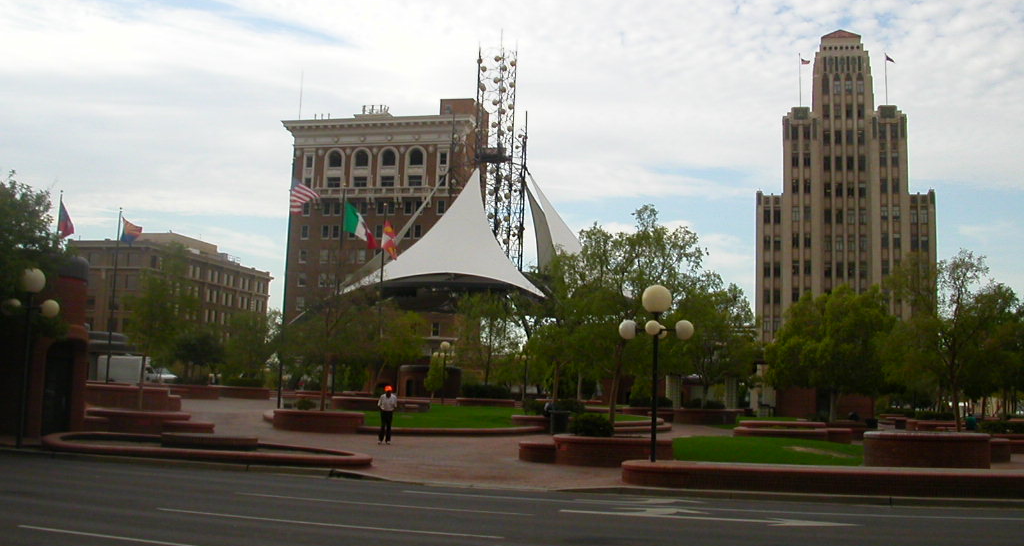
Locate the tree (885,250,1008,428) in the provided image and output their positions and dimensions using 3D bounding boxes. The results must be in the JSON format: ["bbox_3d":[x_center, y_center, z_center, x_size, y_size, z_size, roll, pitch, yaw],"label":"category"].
[{"bbox_3d":[13.050,2.110,33.000,3.600,5.142,3.600,-1,-8,22],"label":"tree"}]

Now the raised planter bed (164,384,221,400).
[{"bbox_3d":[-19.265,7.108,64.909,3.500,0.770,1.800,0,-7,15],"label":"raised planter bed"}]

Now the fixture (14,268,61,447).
[{"bbox_3d":[-10.994,1.907,24.814,1.550,4.050,1.550,0,-7,15],"label":"fixture"}]

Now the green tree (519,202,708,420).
[{"bbox_3d":[2.728,1.227,28.844,4.700,6.050,4.500,0,-7,15],"label":"green tree"}]

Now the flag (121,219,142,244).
[{"bbox_3d":[-22.915,-2.533,66.000,1.350,1.500,0.500,5,-7,-19],"label":"flag"}]

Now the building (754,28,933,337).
[{"bbox_3d":[45.493,-6.636,151.258,22.300,55.600,21.500,0,-7,15],"label":"building"}]

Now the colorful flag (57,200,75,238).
[{"bbox_3d":[-24.803,-3.000,60.800,1.050,2.050,0.400,5,-7,-22],"label":"colorful flag"}]

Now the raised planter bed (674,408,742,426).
[{"bbox_3d":[10.238,7.498,57.101,3.300,0.770,2.200,0,-7,15],"label":"raised planter bed"}]

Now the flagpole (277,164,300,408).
[{"bbox_3d":[-10.508,0.746,51.000,0.200,11.800,0.200,0,-7,15],"label":"flagpole"}]

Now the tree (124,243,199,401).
[{"bbox_3d":[-13.606,2.076,42.365,2.900,6.460,2.900,0,-7,15],"label":"tree"}]

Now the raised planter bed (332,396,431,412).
[{"bbox_3d":[-6.260,6.284,52.500,4.400,0.700,2.200,0,-7,15],"label":"raised planter bed"}]

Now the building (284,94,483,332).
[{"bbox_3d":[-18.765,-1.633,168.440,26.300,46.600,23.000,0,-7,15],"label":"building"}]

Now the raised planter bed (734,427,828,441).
[{"bbox_3d":[11.236,6.737,45.800,4.000,0.480,2.000,0,-7,15],"label":"raised planter bed"}]

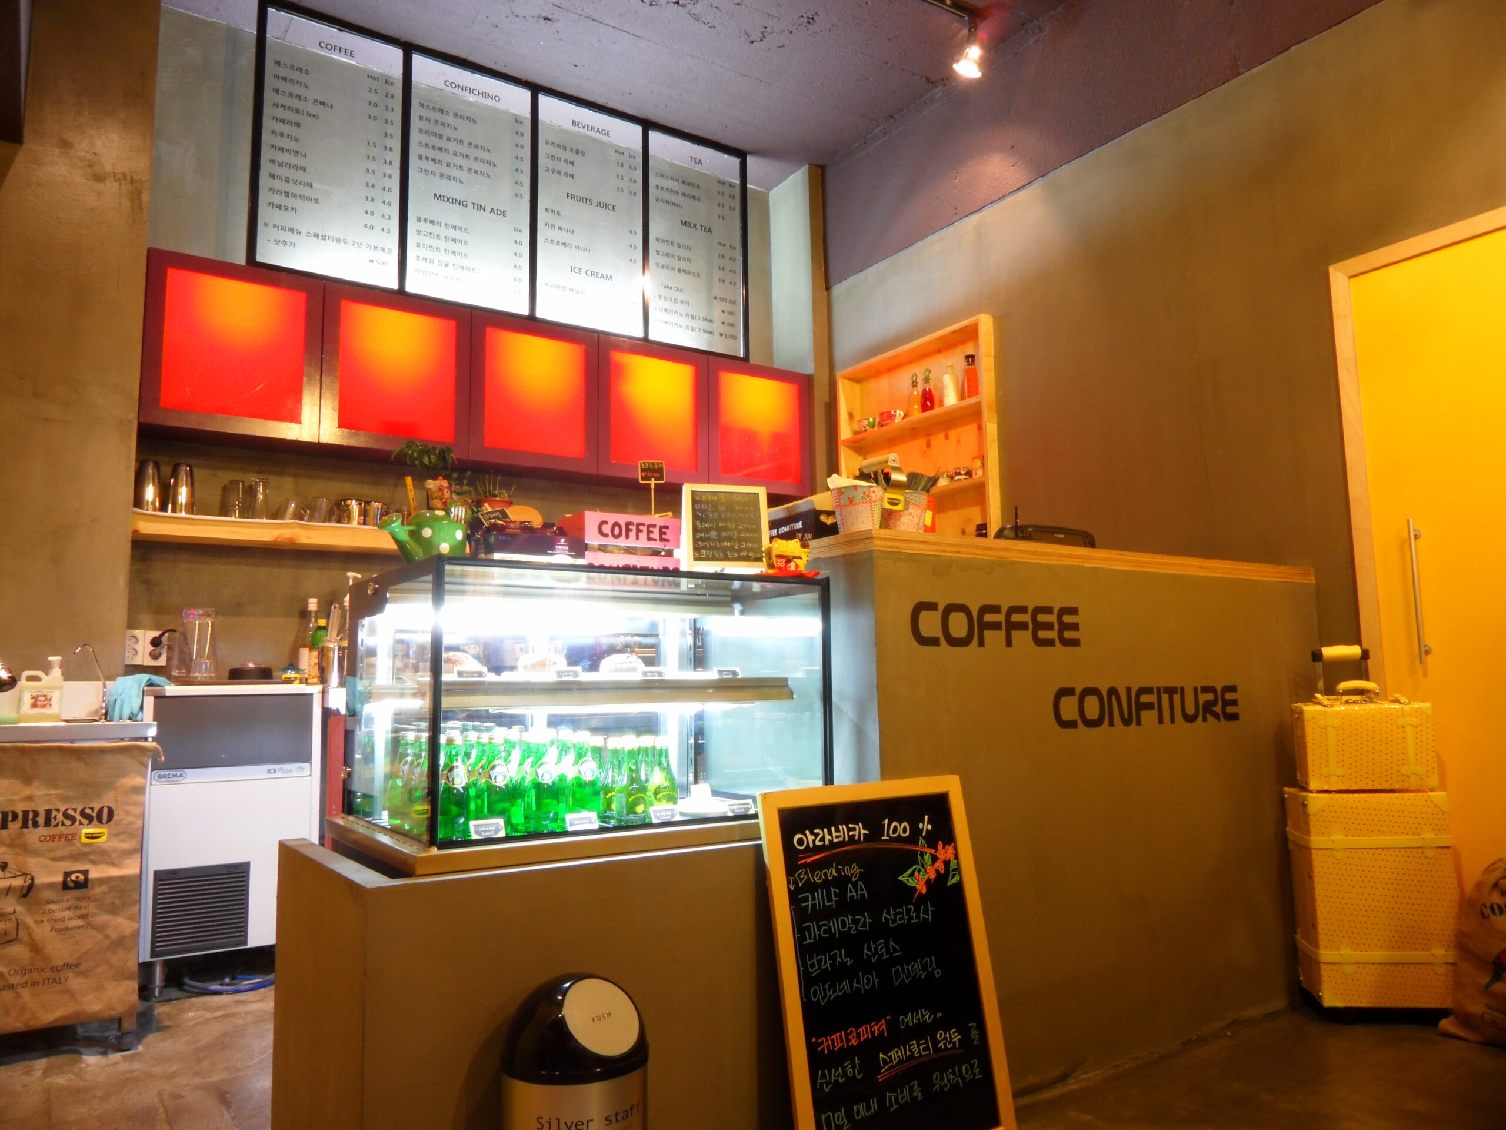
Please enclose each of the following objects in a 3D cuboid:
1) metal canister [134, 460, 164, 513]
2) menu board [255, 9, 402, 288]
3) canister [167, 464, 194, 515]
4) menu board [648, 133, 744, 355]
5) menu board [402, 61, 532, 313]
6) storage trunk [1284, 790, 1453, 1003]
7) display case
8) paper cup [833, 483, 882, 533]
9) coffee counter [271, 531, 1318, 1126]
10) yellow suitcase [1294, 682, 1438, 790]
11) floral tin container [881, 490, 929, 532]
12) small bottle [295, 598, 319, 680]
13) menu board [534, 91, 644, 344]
[{"bbox_3d":[-2.080,-0.265,3.592,0.094,0.183,0.094,4,-8,-35],"label":"metal canister"},{"bbox_3d":[-1.575,-1.552,3.914,0.505,0.999,0.040,4,-8,-35],"label":"menu board"},{"bbox_3d":[-1.995,-0.260,3.651,0.092,0.183,0.092,4,-8,-35],"label":"canister"},{"bbox_3d":[-0.264,-1.471,4.825,0.504,0.999,0.040,4,-8,-35],"label":"menu board"},{"bbox_3d":[-1.142,-1.526,4.215,0.506,0.999,0.040,4,-8,-35],"label":"menu board"},{"bbox_3d":[1.642,0.874,2.779,0.331,0.541,0.158,-2,-6,7],"label":"storage trunk"},{"bbox_3d":[-0.340,0.264,2.142,0.810,0.471,0.598,3,-7,-34],"label":"display case"},{"bbox_3d":[0.223,-0.109,2.218,0.109,0.105,0.109,-1,-7,0],"label":"paper cup"},{"bbox_3d":[0.402,0.576,2.547,2.755,1.212,0.589,3,-7,-34],"label":"coffee counter"},{"bbox_3d":[1.650,0.463,2.832,0.309,0.289,0.118,-2,-6,11],"label":"yellow suitcase"},{"bbox_3d":[0.343,-0.107,2.348,0.112,0.120,0.112,-3,-7,18],"label":"floral tin container"},{"bbox_3d":[-1.570,0.270,3.715,0.080,0.293,0.080,3,-7,-34],"label":"small bottle"},{"bbox_3d":[-0.704,-1.498,4.519,0.501,0.999,0.040,4,-8,-35],"label":"menu board"}]

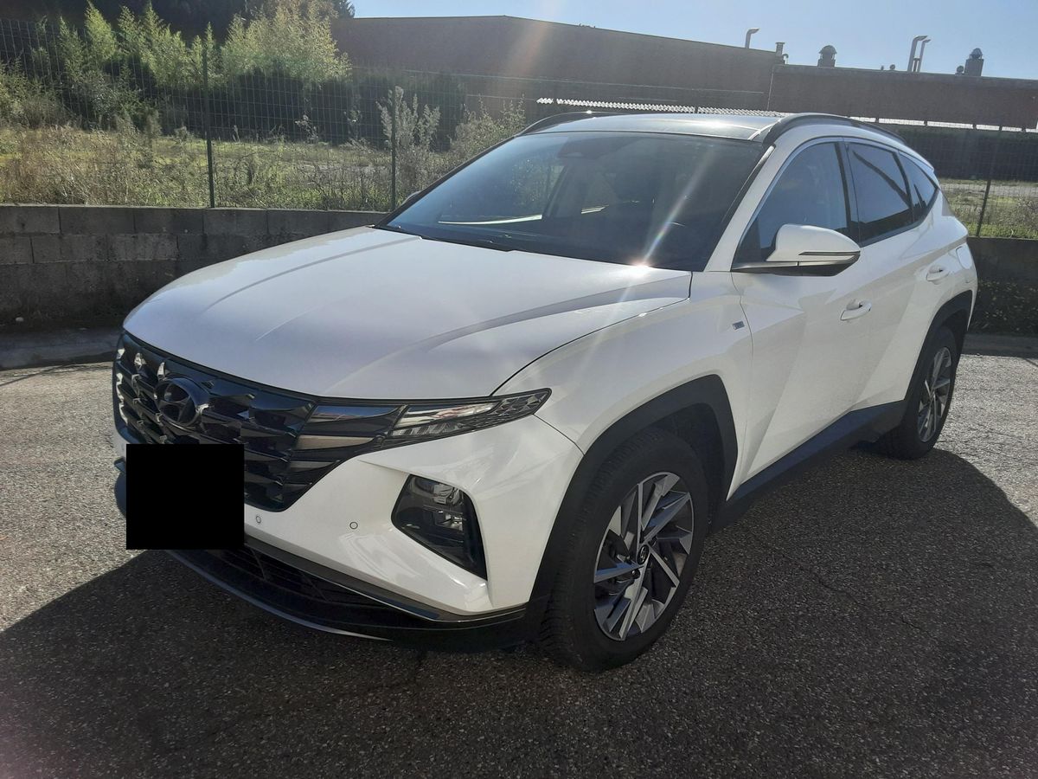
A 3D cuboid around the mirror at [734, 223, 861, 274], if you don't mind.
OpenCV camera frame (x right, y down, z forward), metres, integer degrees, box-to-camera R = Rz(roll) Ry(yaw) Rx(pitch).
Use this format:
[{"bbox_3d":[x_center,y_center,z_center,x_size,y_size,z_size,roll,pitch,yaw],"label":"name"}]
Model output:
[{"bbox_3d":[0.872,-0.424,2.508,0.280,0.165,0.250,16,20,40],"label":"mirror"}]

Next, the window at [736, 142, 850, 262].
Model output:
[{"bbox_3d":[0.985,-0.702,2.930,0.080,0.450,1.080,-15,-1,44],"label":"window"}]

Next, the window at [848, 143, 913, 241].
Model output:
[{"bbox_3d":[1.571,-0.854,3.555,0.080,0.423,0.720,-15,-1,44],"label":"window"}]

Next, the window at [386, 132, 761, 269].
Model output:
[{"bbox_3d":[0.162,-0.757,3.102,1.540,0.100,0.900,16,51,40],"label":"window"}]

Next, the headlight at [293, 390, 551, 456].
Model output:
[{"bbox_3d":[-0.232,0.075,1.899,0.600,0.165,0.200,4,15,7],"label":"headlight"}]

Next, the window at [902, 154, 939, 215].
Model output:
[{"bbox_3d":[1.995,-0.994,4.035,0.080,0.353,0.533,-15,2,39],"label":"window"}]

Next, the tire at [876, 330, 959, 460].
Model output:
[{"bbox_3d":[2.095,0.006,4.304,0.240,0.705,0.705,16,20,40],"label":"tire"}]

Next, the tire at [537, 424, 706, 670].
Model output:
[{"bbox_3d":[0.282,0.449,2.380,0.240,0.705,0.705,16,20,40],"label":"tire"}]

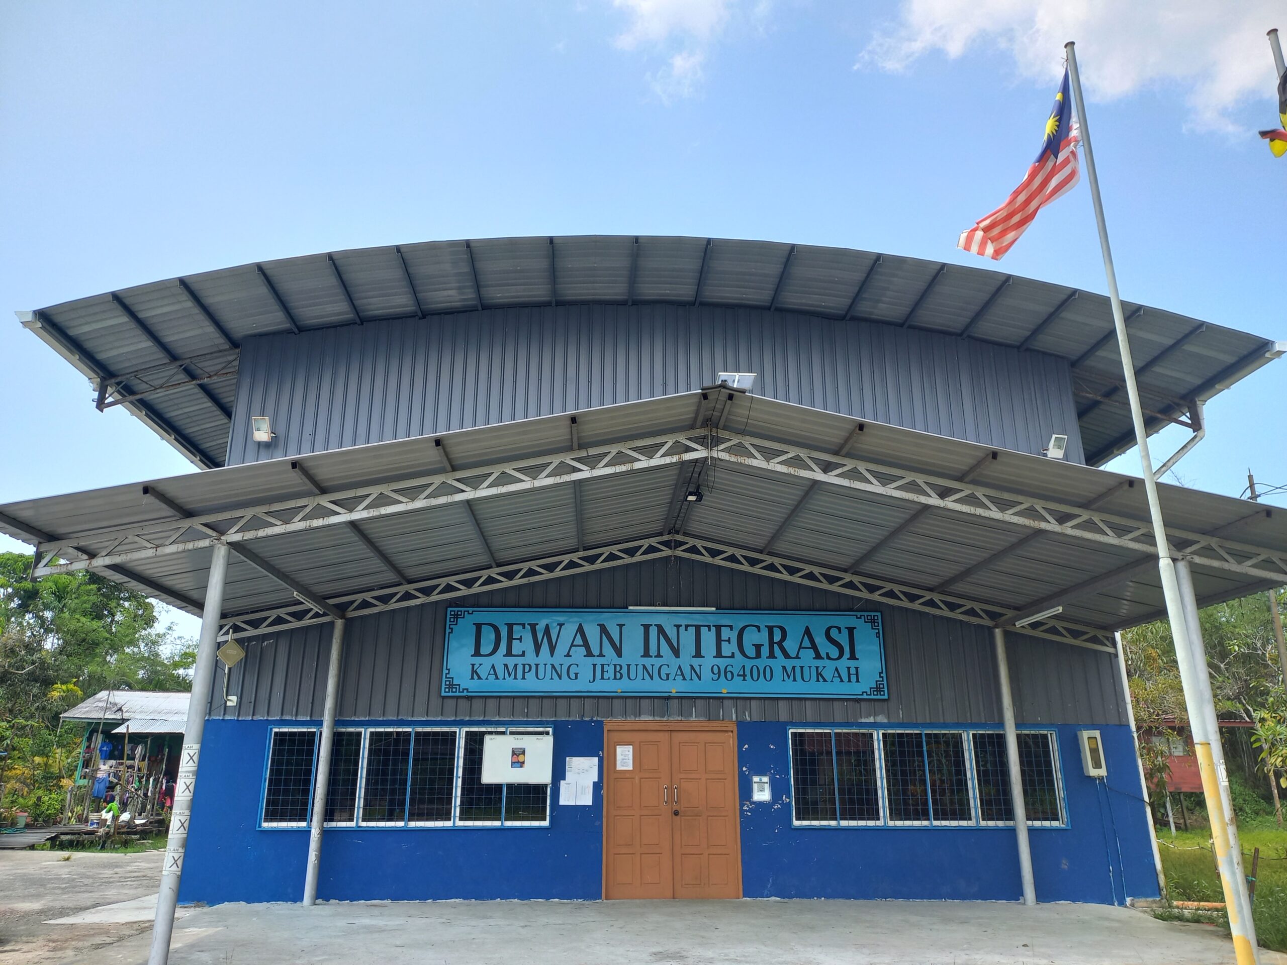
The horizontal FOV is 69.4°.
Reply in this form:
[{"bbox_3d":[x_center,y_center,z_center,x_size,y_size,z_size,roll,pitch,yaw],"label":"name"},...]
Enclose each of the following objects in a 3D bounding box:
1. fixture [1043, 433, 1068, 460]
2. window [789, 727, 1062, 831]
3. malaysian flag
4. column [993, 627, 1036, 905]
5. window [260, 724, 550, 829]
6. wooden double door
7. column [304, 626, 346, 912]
[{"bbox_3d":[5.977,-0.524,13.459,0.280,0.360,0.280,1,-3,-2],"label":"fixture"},{"bbox_3d":[3.732,3.881,12.184,3.613,1.250,0.110,1,-18,-2],"label":"window"},{"bbox_3d":[3.560,-3.016,8.873,0.400,1.350,1.150,16,-24,-40],"label":"malaysian flag"},{"bbox_3d":[4.801,3.591,12.024,0.145,3.408,0.145,1,-18,-2],"label":"column"},{"bbox_3d":[-3.021,3.792,11.967,3.684,1.278,0.110,1,-18,-2],"label":"window"},{"bbox_3d":[0.367,4.193,11.969,1.748,2.169,0.110,1,-18,-2],"label":"wooden double door"},{"bbox_3d":[-4.027,3.444,11.751,0.145,3.464,0.145,1,-18,-2],"label":"column"}]

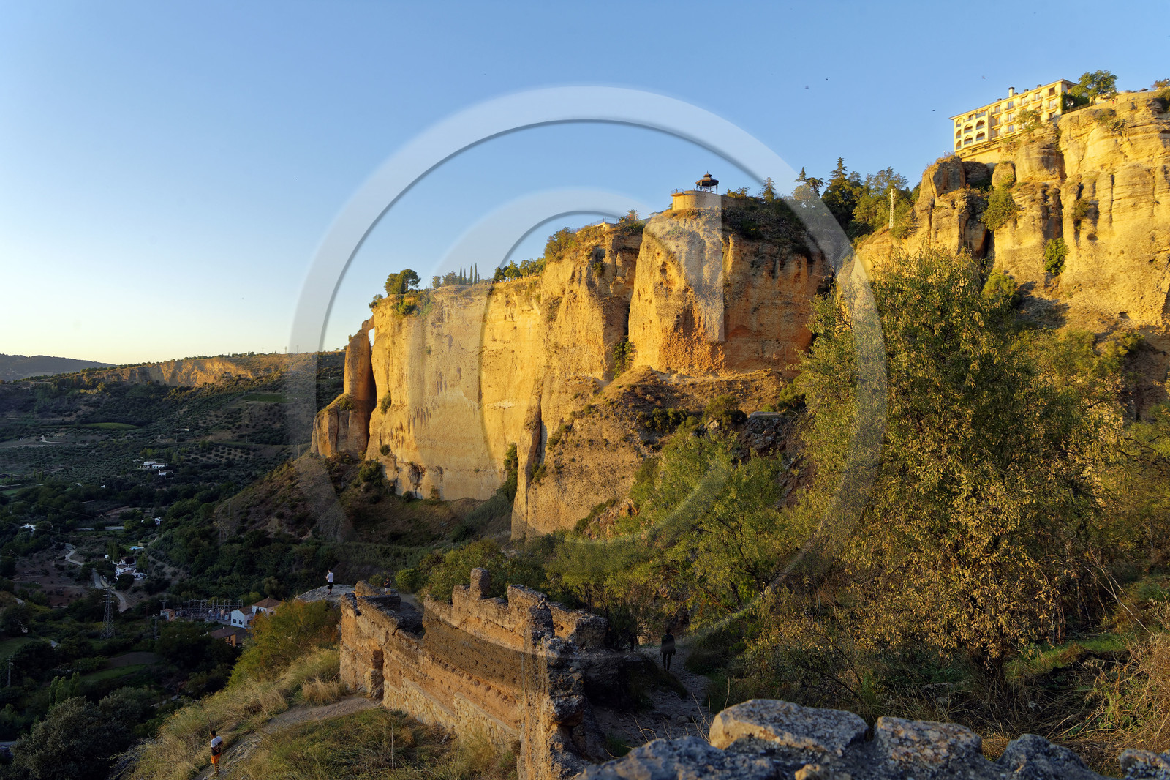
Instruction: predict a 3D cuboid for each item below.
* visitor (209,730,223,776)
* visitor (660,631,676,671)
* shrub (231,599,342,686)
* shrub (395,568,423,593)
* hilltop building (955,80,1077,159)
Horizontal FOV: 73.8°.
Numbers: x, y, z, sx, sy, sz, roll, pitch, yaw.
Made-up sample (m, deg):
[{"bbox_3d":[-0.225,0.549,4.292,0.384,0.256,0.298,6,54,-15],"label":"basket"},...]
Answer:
[{"bbox_3d":[-13.860,13.629,29.300,0.360,1.710,0.500,0,-1,31],"label":"visitor"},{"bbox_3d":[3.380,10.650,31.900,0.560,1.680,0.360,0,-2,-7],"label":"visitor"},{"bbox_3d":[-16.803,14.067,43.500,5.300,4.000,4.300,0,-1,0],"label":"shrub"},{"bbox_3d":[-14.631,15.841,65.000,2.200,2.000,2.100,0,-1,0],"label":"shrub"},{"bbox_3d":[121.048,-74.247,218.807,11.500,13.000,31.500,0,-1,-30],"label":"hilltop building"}]

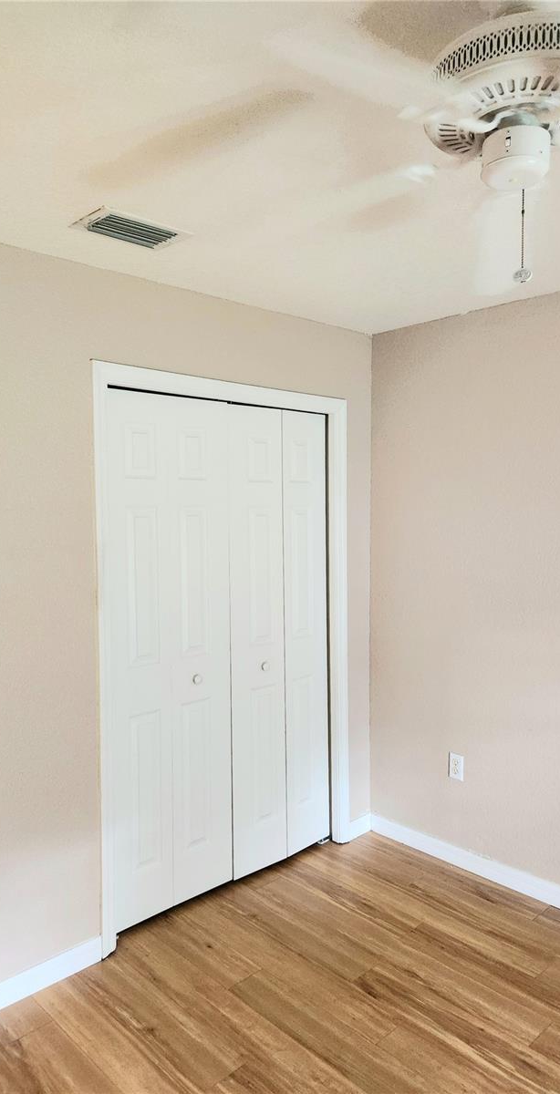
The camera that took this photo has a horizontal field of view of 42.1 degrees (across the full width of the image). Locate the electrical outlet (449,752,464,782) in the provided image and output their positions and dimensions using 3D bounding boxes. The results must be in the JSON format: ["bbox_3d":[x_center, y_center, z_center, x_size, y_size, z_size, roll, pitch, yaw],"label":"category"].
[{"bbox_3d":[0.791,0.987,3.263,0.010,0.113,0.072,-3,4,-43],"label":"electrical outlet"}]

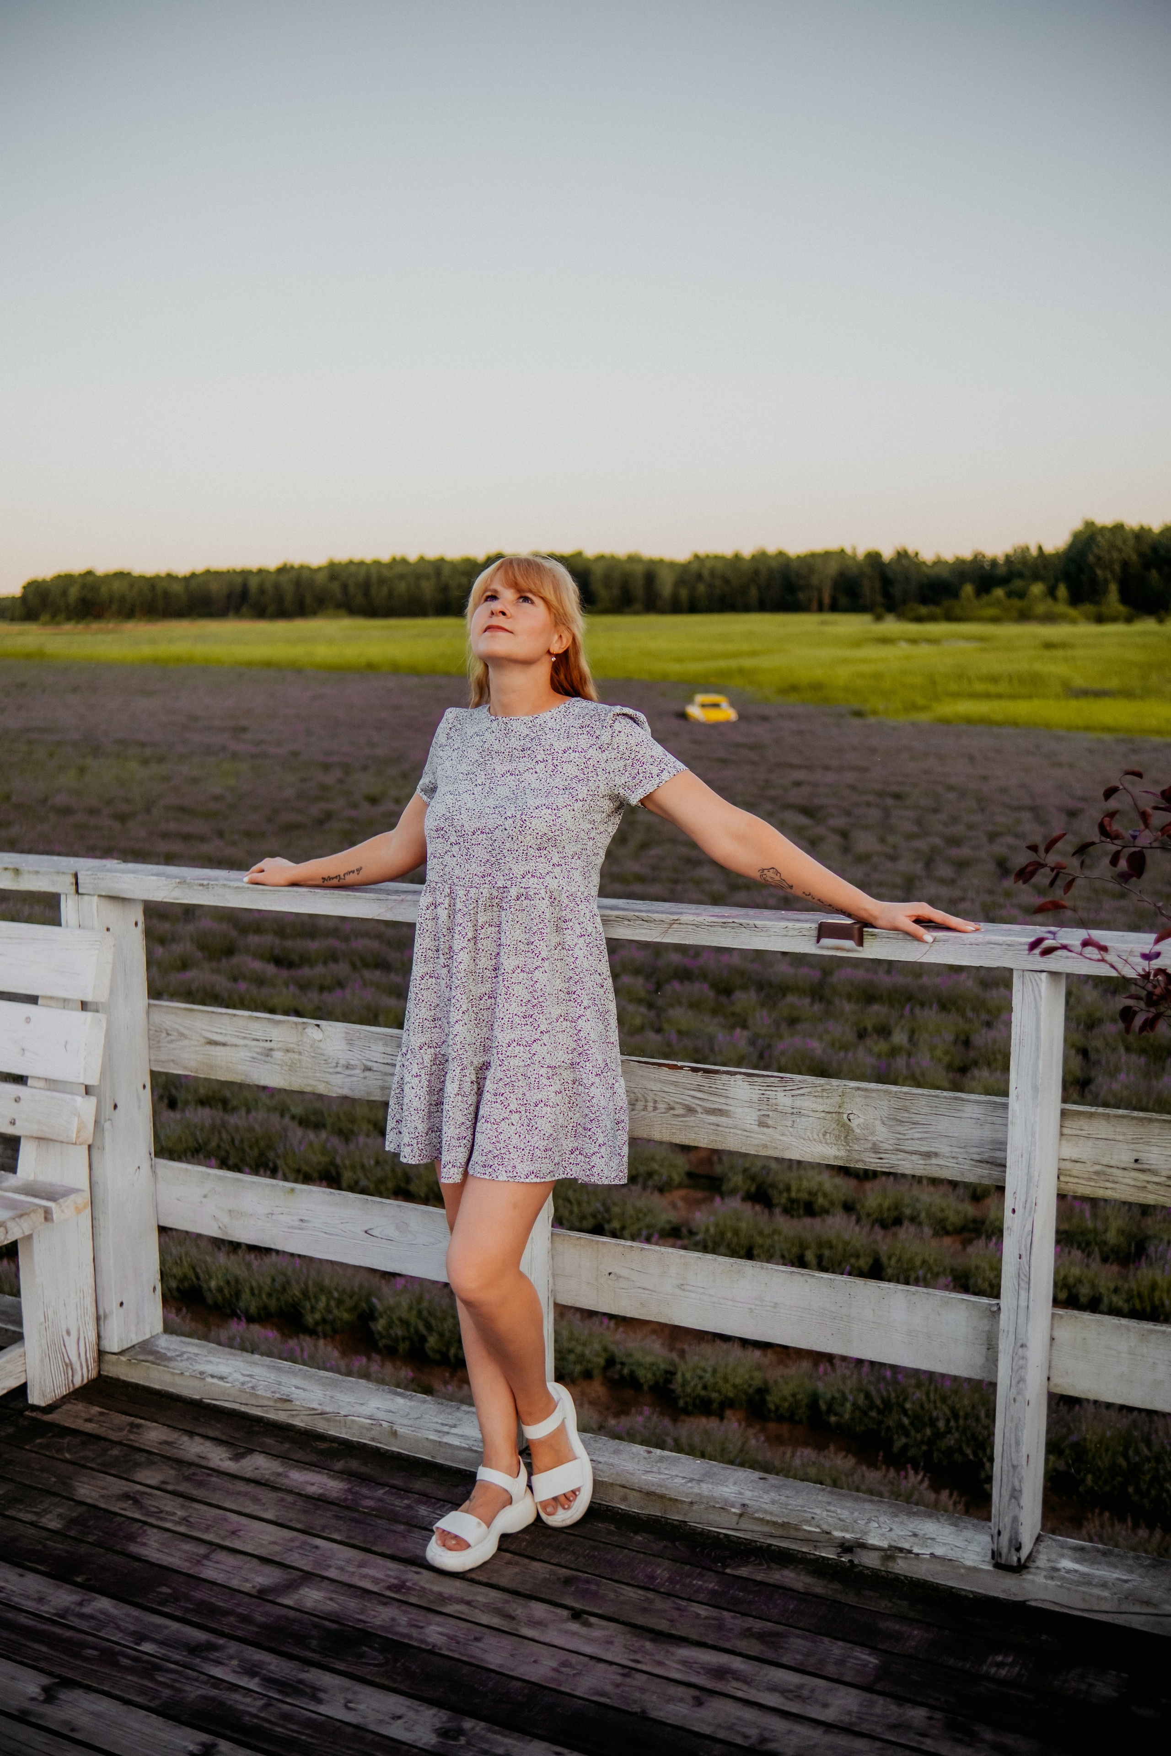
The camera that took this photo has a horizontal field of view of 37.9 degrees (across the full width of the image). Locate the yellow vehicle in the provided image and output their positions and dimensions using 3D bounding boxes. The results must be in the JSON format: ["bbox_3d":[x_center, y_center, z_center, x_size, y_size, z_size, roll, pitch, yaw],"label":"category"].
[{"bbox_3d":[4.992,-6.521,67.500,1.600,1.500,4.000,-2,9,-10],"label":"yellow vehicle"}]

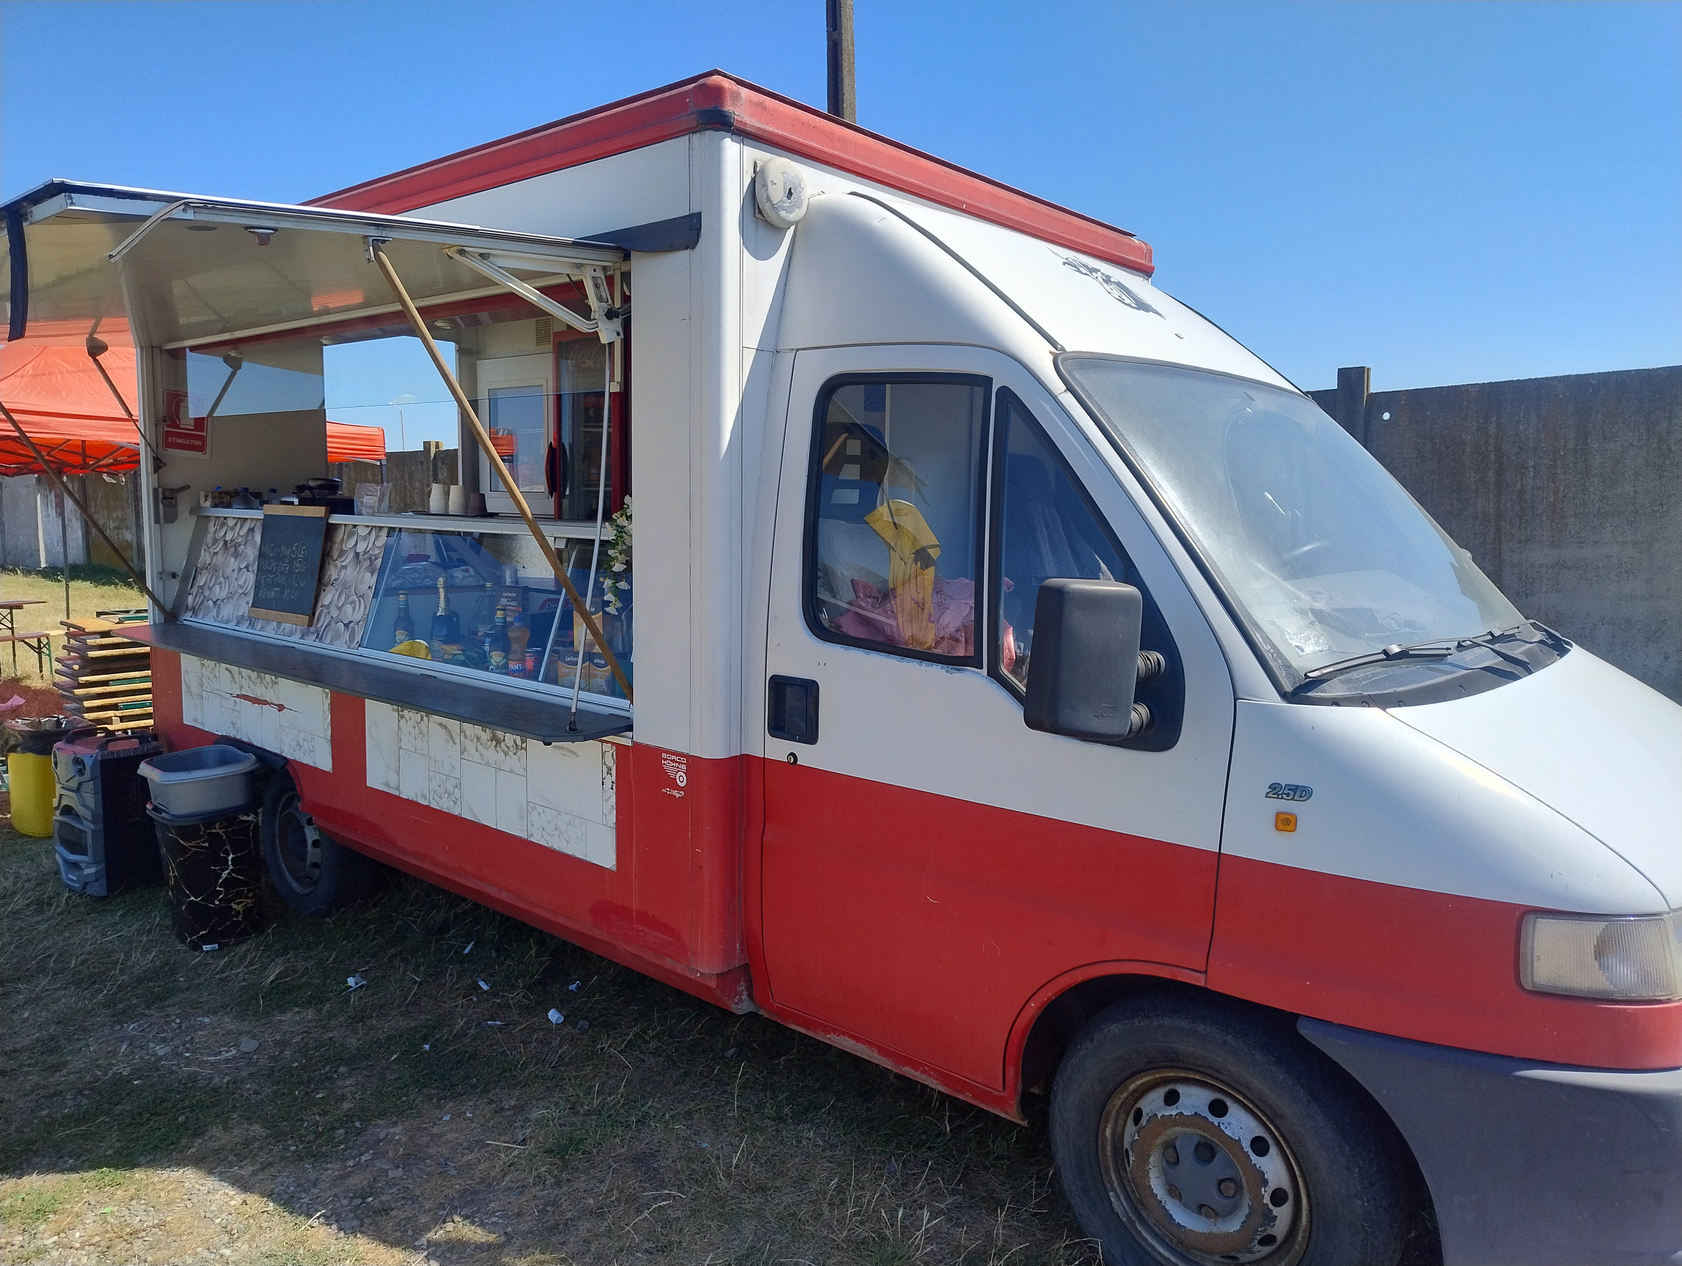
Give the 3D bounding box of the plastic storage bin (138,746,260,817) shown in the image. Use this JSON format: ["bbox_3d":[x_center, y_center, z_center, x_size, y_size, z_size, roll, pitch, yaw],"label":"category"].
[{"bbox_3d":[-2.577,0.611,4.698,0.460,0.190,0.350,4,7,40],"label":"plastic storage bin"}]

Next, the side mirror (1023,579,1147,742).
[{"bbox_3d":[0.451,0.048,2.134,0.180,0.280,0.125,-1,7,-20],"label":"side mirror"}]

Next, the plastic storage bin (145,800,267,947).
[{"bbox_3d":[-2.550,0.961,4.710,0.400,0.525,0.310,4,7,40],"label":"plastic storage bin"}]

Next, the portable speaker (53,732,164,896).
[{"bbox_3d":[-3.373,0.825,5.408,0.360,0.690,0.320,4,7,43],"label":"portable speaker"}]

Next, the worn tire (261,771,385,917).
[{"bbox_3d":[-2.190,0.869,4.914,0.680,0.680,0.200,7,9,40],"label":"worn tire"}]

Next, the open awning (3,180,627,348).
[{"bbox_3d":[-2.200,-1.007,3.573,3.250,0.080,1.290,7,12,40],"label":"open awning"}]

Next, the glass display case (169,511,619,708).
[{"bbox_3d":[-1.576,-0.179,4.272,3.131,0.490,0.455,7,9,40],"label":"glass display case"}]

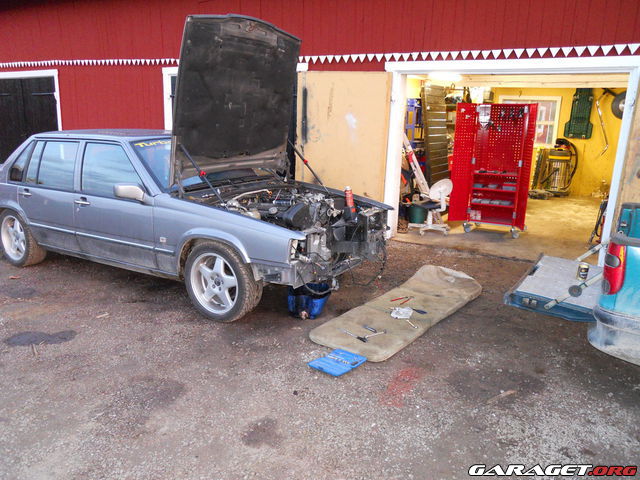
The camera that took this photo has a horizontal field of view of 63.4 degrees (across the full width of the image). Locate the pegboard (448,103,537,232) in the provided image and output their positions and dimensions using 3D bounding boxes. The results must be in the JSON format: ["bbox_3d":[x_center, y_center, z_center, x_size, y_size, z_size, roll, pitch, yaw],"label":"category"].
[{"bbox_3d":[2.475,-1.026,7.304,1.042,1.720,0.594,9,16,30],"label":"pegboard"}]

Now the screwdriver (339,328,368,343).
[{"bbox_3d":[0.242,0.688,3.734,0.033,0.030,0.286,-11,18,-40],"label":"screwdriver"}]

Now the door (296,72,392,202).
[{"bbox_3d":[0.291,-1.125,6.870,1.210,2.090,0.060,3,14,10],"label":"door"}]

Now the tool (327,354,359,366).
[{"bbox_3d":[0.152,0.813,3.499,0.232,0.027,0.036,9,16,30],"label":"tool"}]

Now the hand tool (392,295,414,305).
[{"bbox_3d":[0.731,0.517,4.471,0.245,0.020,0.119,-11,18,-41],"label":"hand tool"}]

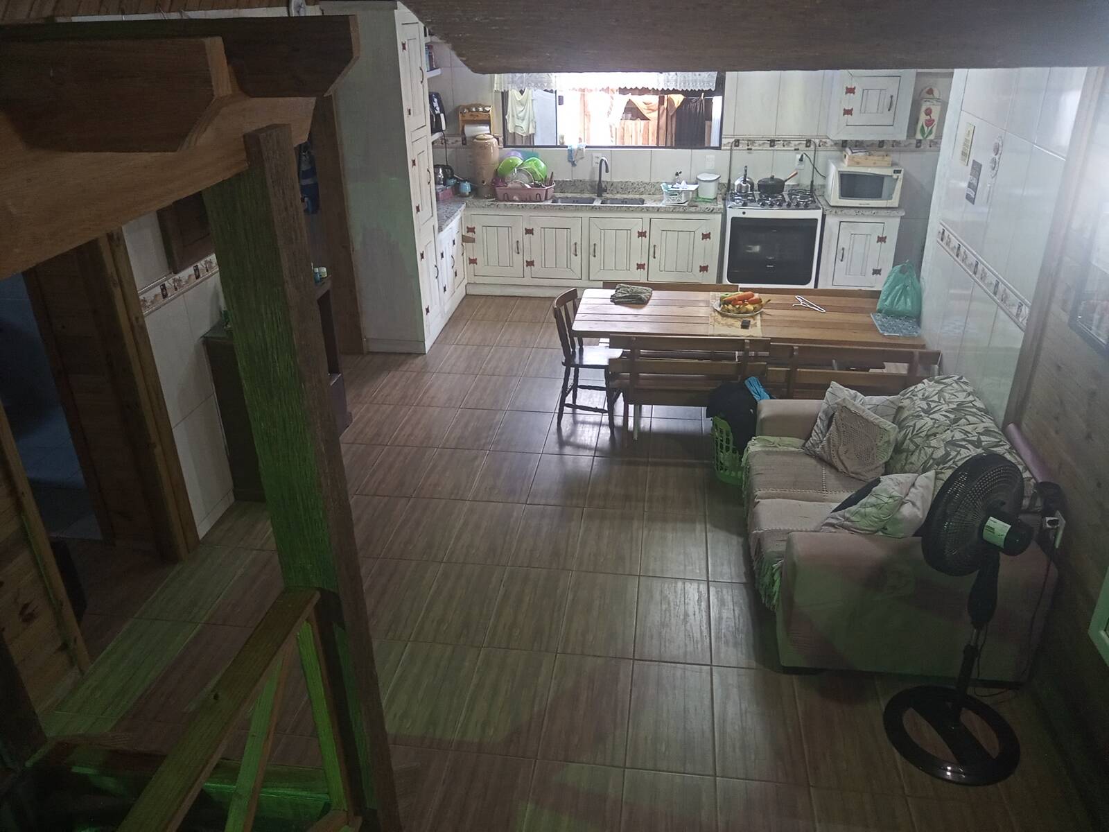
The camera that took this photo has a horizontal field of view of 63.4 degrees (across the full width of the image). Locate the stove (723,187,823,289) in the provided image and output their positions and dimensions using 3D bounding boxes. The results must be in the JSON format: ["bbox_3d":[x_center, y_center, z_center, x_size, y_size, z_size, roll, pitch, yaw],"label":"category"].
[{"bbox_3d":[1.857,-1.478,7.881,0.785,0.865,0.640,3,26,7],"label":"stove"}]

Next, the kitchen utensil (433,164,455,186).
[{"bbox_3d":[-1.047,-2.171,8.185,0.205,0.220,0.160,3,26,7],"label":"kitchen utensil"}]

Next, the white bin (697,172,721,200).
[{"bbox_3d":[1.333,-1.989,7.768,0.201,0.182,0.195,3,25,7],"label":"white bin"}]

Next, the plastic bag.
[{"bbox_3d":[2.036,-0.754,5.263,0.250,0.300,0.190,3,26,7],"label":"plastic bag"}]

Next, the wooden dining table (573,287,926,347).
[{"bbox_3d":[1.110,-0.257,5.502,1.970,0.775,0.800,3,26,8],"label":"wooden dining table"}]

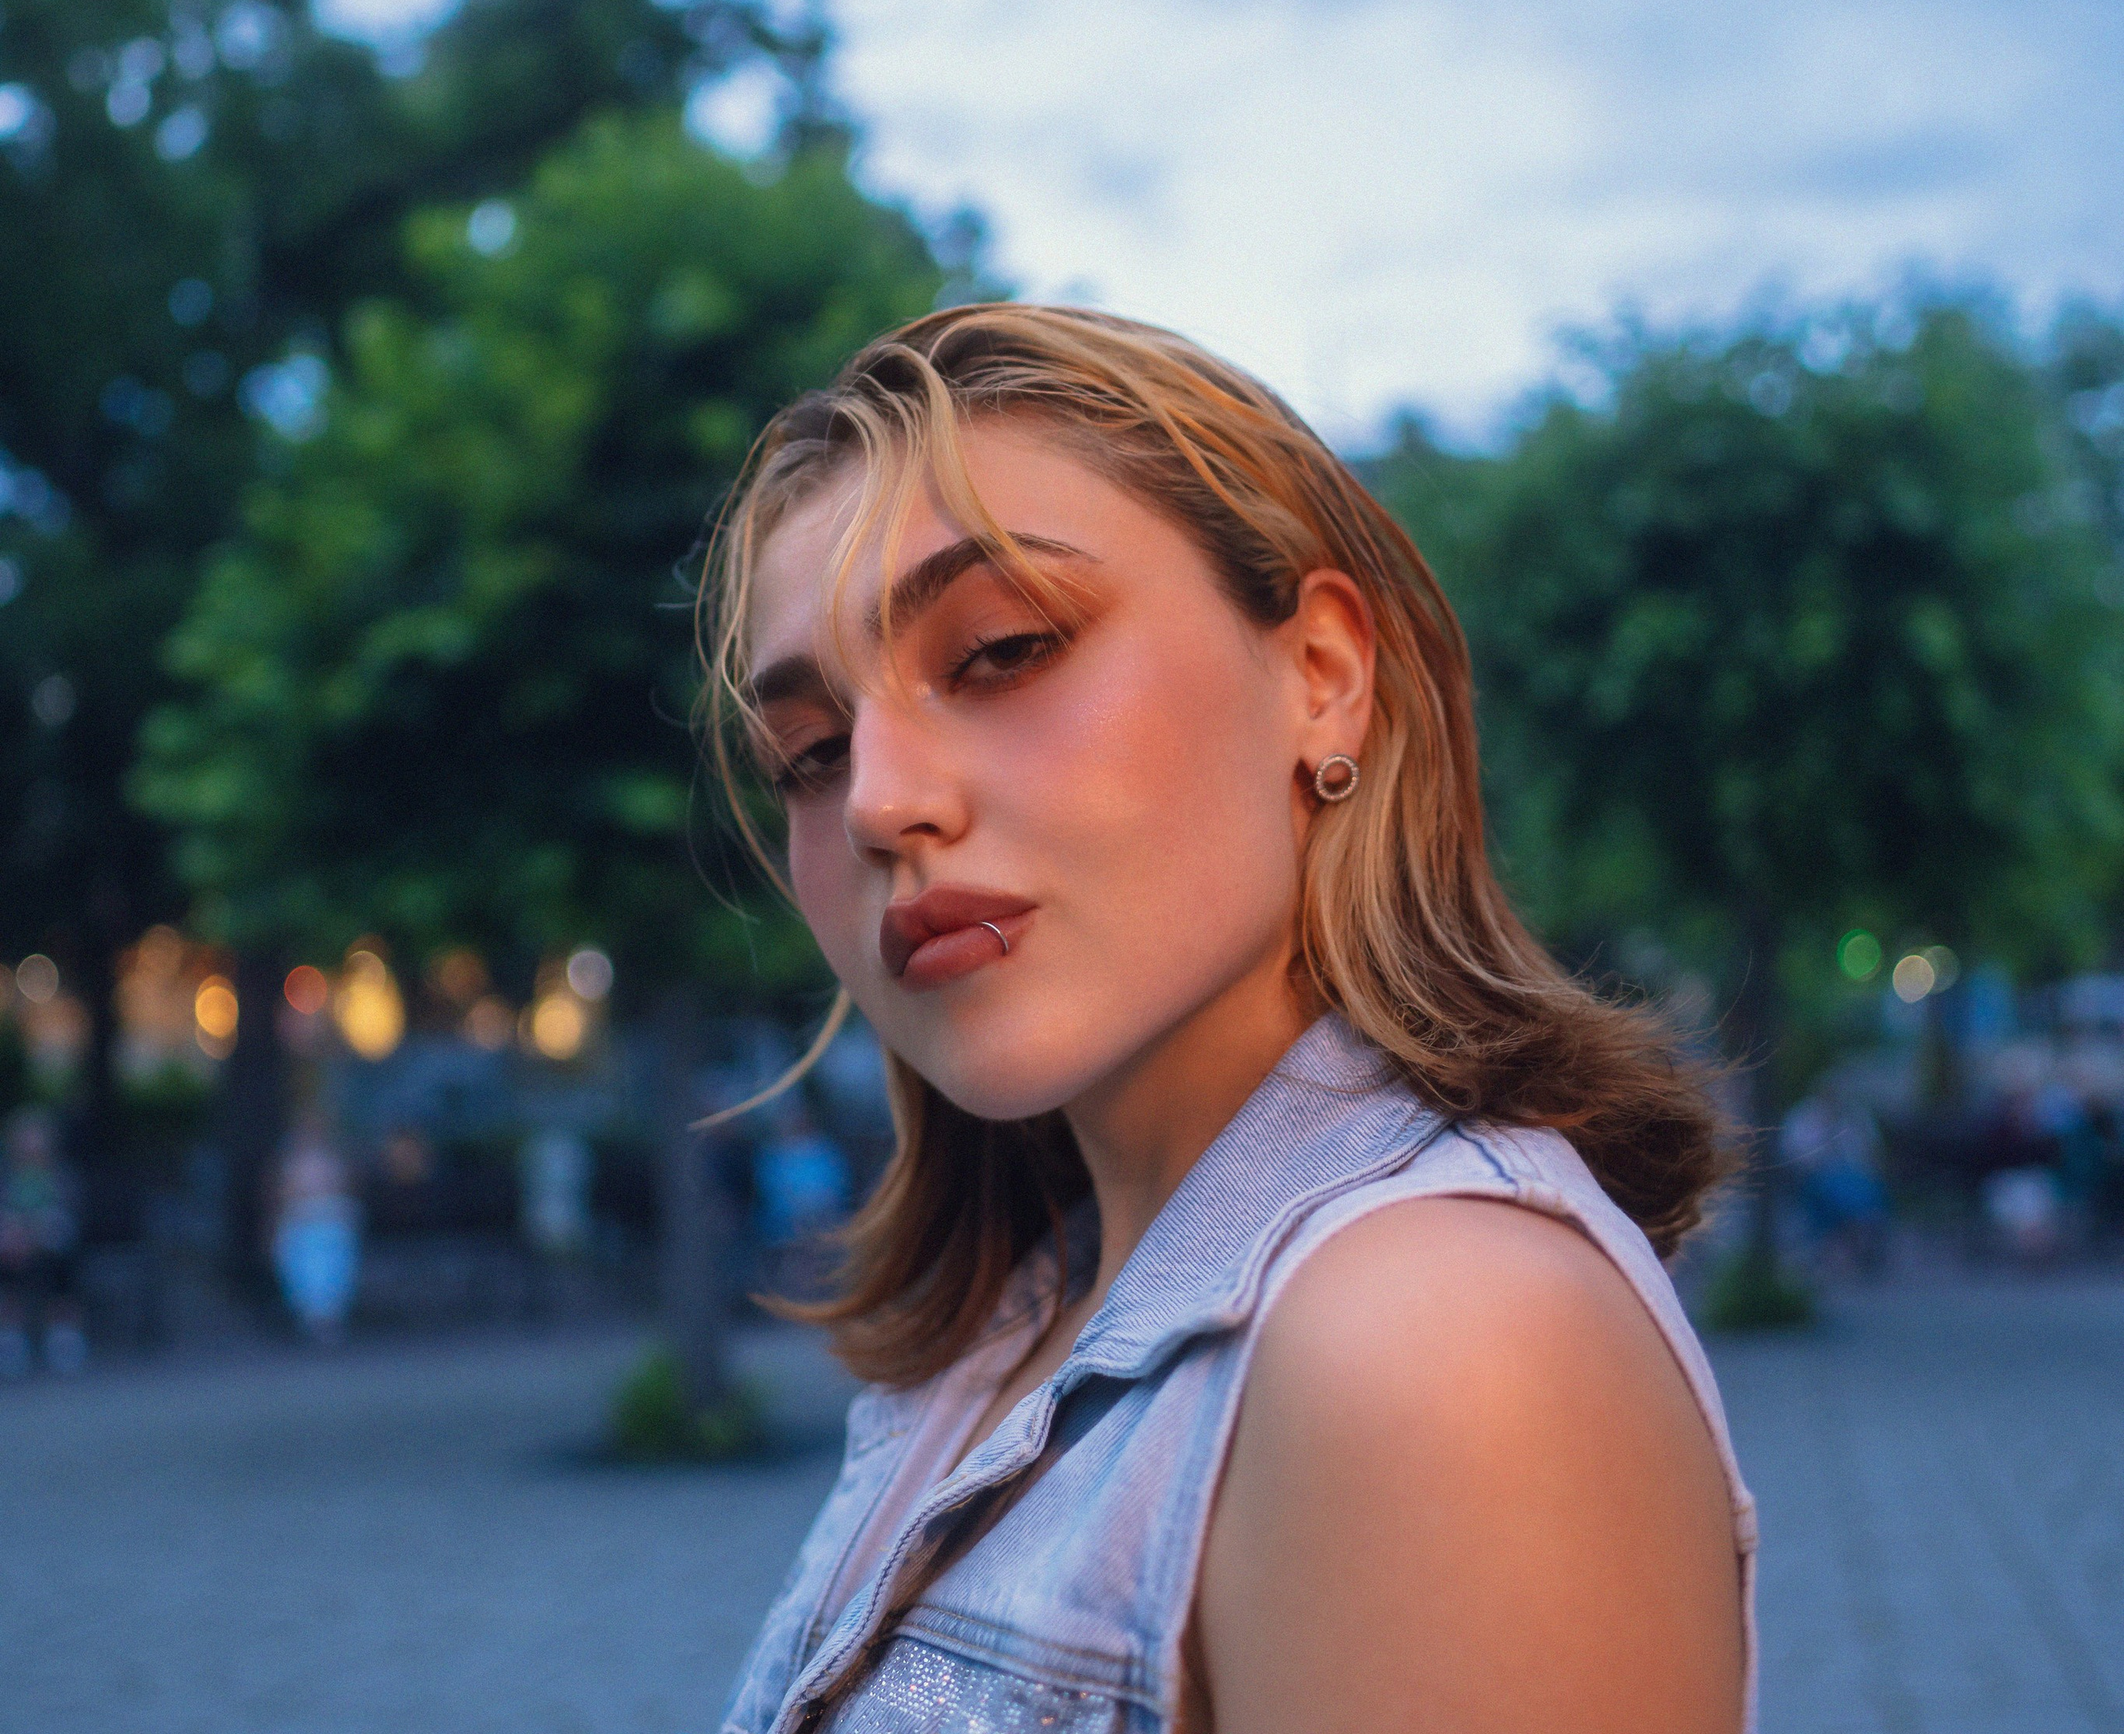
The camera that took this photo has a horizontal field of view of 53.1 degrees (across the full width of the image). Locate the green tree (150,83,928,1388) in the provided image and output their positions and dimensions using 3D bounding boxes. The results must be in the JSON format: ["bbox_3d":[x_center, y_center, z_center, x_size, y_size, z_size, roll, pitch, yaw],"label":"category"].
[{"bbox_3d":[-1.868,-0.520,10.026,4.700,6.360,4.600,-2,-7,0],"label":"green tree"}]

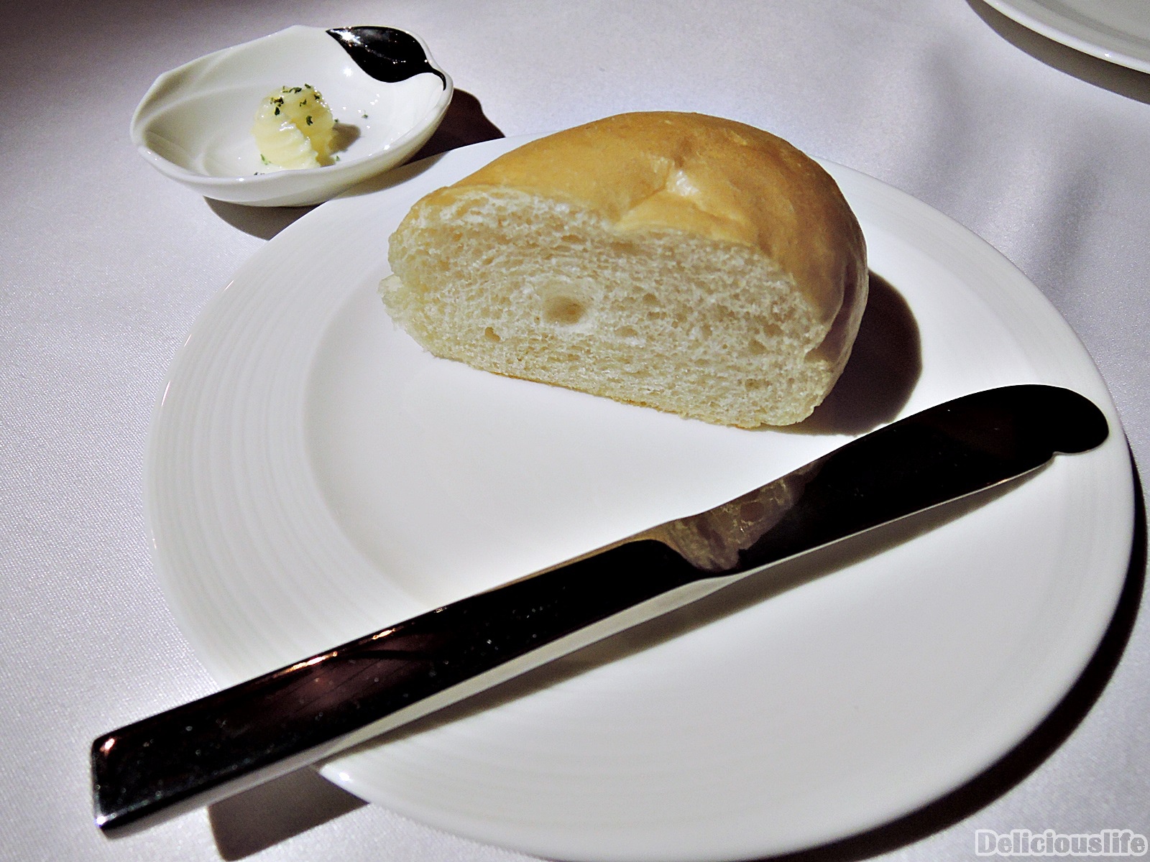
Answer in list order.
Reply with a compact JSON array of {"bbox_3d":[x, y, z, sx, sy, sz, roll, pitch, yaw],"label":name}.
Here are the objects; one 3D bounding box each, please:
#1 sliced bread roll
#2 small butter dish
[{"bbox_3d":[0.016,-0.044,0.167,0.095,0.044,0.063,13,50,13],"label":"sliced bread roll"},{"bbox_3d":[-0.081,-0.094,0.241,0.090,0.020,0.093,-2,49,0],"label":"small butter dish"}]

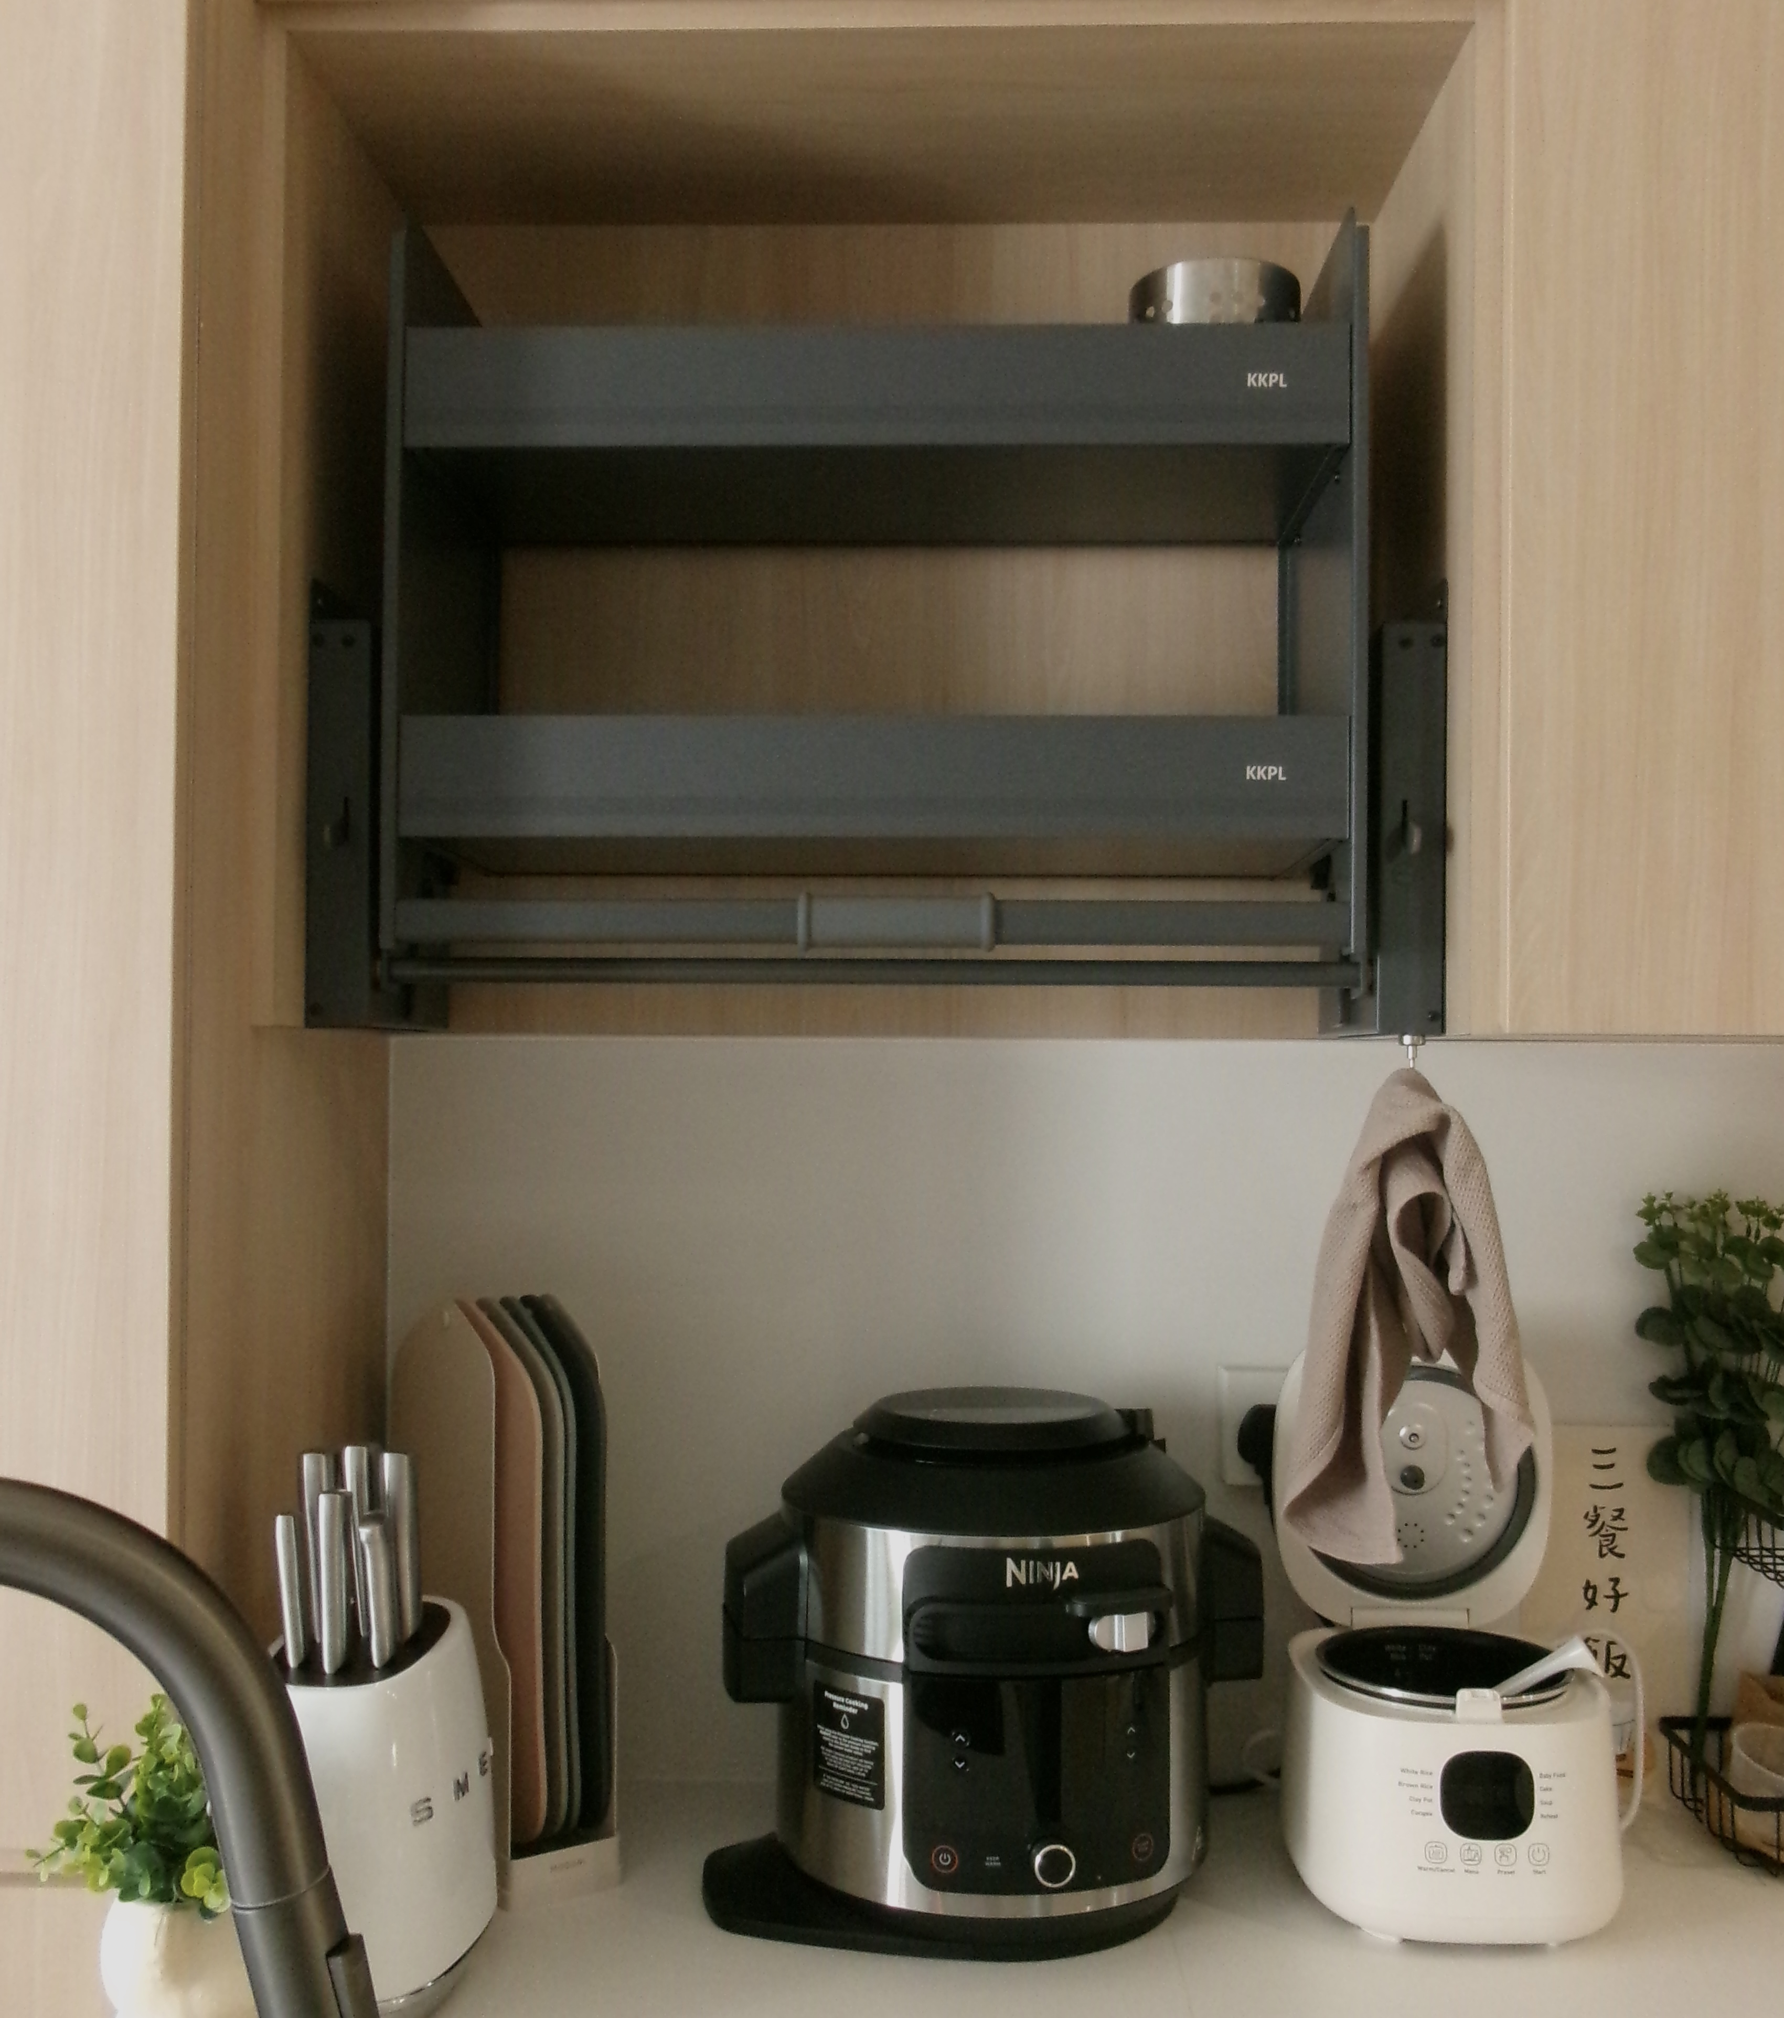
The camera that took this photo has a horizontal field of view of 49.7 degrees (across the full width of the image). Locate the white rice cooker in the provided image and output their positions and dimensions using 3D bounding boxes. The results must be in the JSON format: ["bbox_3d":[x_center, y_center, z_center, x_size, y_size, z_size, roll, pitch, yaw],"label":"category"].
[{"bbox_3d":[0.398,0.444,1.390,0.238,0.354,0.250,0,-1,0],"label":"white rice cooker"}]

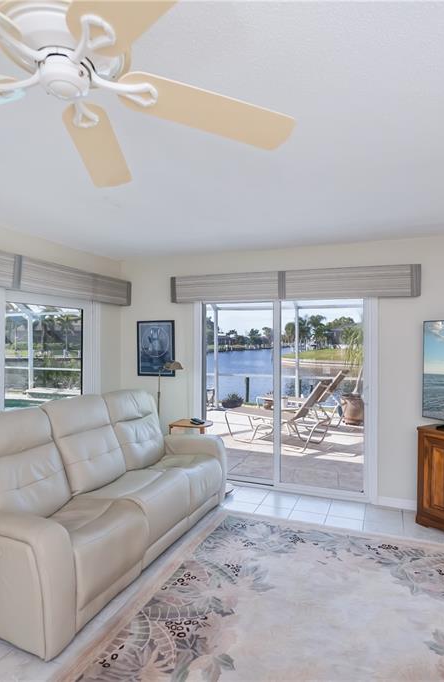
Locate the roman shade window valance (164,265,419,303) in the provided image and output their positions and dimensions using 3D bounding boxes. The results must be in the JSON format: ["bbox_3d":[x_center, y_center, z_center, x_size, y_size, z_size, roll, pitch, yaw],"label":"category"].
[{"bbox_3d":[0.616,-0.534,3.950,2.433,0.278,0.165,1,0,21],"label":"roman shade window valance"}]

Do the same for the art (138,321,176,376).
[{"bbox_3d":[-0.756,0.089,4.562,0.490,0.630,0.030,1,0,21],"label":"art"}]

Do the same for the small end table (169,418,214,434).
[{"bbox_3d":[-0.318,1.189,4.171,0.400,0.640,0.380,1,0,21],"label":"small end table"}]

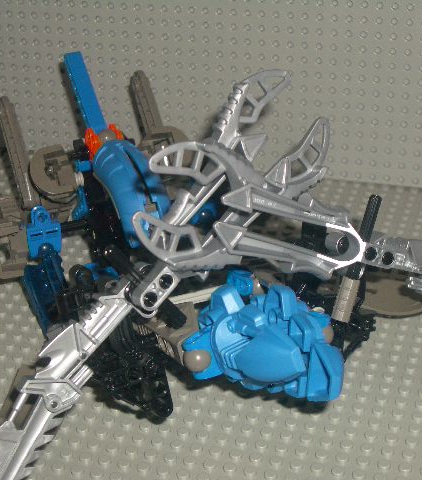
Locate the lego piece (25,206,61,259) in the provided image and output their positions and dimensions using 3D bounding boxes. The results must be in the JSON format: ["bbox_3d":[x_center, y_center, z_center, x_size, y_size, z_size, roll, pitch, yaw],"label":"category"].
[{"bbox_3d":[-0.080,-0.003,0.550,0.016,0.024,0.010,-7,14,-18],"label":"lego piece"}]

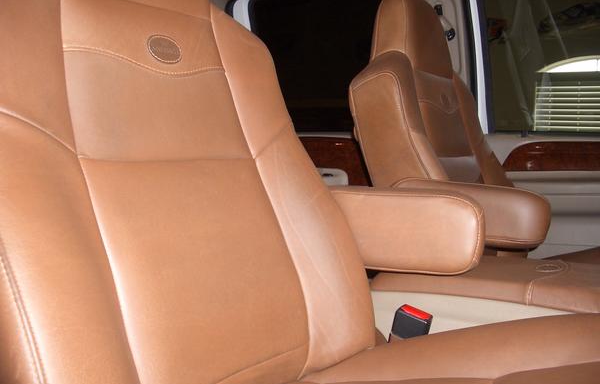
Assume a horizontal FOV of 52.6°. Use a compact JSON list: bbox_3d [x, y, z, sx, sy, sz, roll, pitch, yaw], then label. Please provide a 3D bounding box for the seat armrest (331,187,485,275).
[{"bbox_3d":[0.117,0.054,0.961,0.335,0.117,0.090,1,4,25],"label":"seat armrest"}]

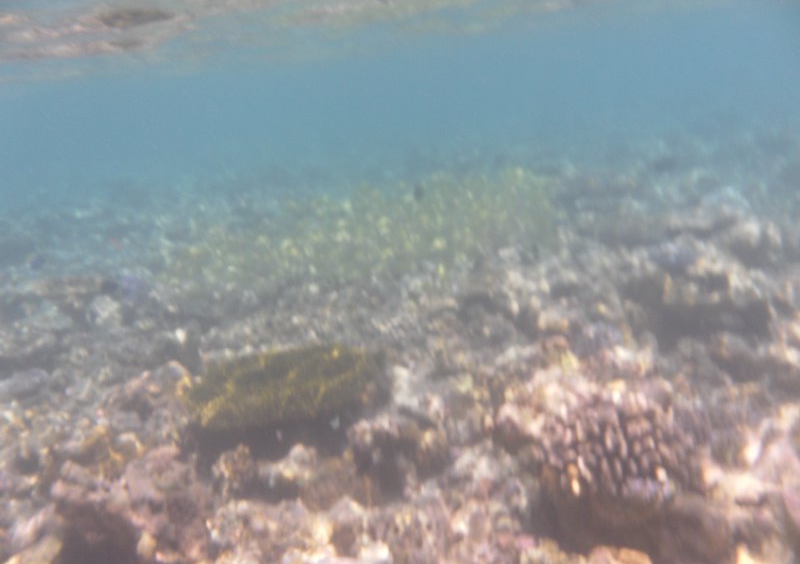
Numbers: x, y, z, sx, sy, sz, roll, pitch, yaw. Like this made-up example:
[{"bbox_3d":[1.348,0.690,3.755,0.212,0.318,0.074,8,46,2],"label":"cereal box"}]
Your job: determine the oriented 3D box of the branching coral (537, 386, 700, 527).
[{"bbox_3d":[0.432,0.345,1.600,0.325,0.200,0.290,-2,12,15],"label":"branching coral"}]

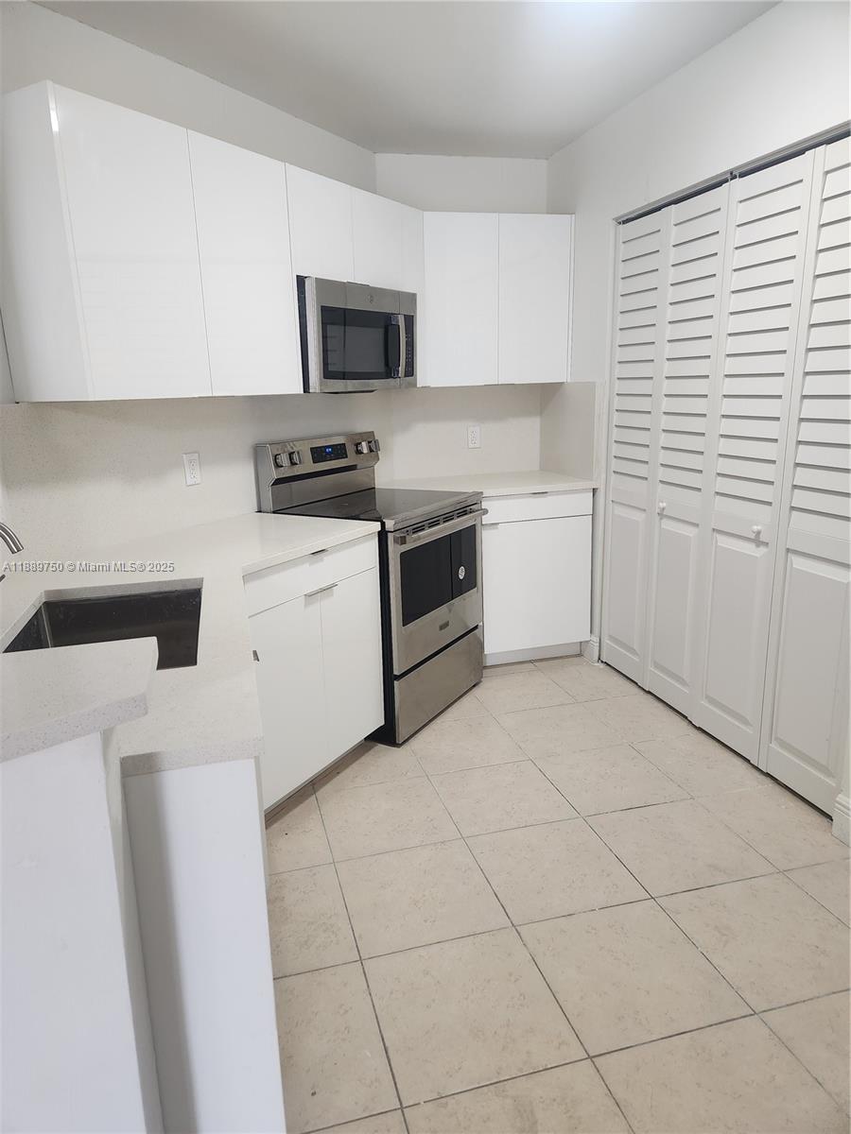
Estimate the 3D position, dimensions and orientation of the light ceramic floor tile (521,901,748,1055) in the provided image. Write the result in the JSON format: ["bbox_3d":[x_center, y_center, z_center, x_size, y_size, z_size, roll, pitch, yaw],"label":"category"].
[{"bbox_3d":[0.488,0.977,1.832,0.406,0.010,0.406,-4,14,-15],"label":"light ceramic floor tile"}]

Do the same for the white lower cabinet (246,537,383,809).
[{"bbox_3d":[-0.617,0.341,2.773,0.595,0.870,0.745,7,15,30],"label":"white lower cabinet"}]

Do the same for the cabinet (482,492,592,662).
[{"bbox_3d":[0.486,0.012,4.051,0.600,0.870,0.610,-5,14,-15],"label":"cabinet"}]

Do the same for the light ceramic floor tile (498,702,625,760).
[{"bbox_3d":[0.541,0.670,3.091,0.406,0.010,0.406,-4,14,-15],"label":"light ceramic floor tile"}]

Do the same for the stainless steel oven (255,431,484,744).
[{"bbox_3d":[-0.190,0.037,3.315,0.692,1.190,0.760,7,15,30],"label":"stainless steel oven"}]

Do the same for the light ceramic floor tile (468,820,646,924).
[{"bbox_3d":[0.374,0.884,2.216,0.406,0.010,0.406,-4,14,-15],"label":"light ceramic floor tile"}]

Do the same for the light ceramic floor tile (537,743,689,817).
[{"bbox_3d":[0.656,0.762,2.706,0.406,0.010,0.406,-4,14,-15],"label":"light ceramic floor tile"}]

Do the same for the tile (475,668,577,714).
[{"bbox_3d":[0.426,0.578,3.476,0.406,0.010,0.406,-4,14,-15],"label":"tile"}]

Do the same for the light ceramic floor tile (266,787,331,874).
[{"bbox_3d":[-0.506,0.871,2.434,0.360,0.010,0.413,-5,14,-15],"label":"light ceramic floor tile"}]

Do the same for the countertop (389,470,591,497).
[{"bbox_3d":[0.307,-0.422,3.890,1.002,0.035,0.650,-5,14,-15],"label":"countertop"}]

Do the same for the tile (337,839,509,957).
[{"bbox_3d":[-0.019,0.915,2.107,0.406,0.010,0.406,-4,14,-15],"label":"tile"}]

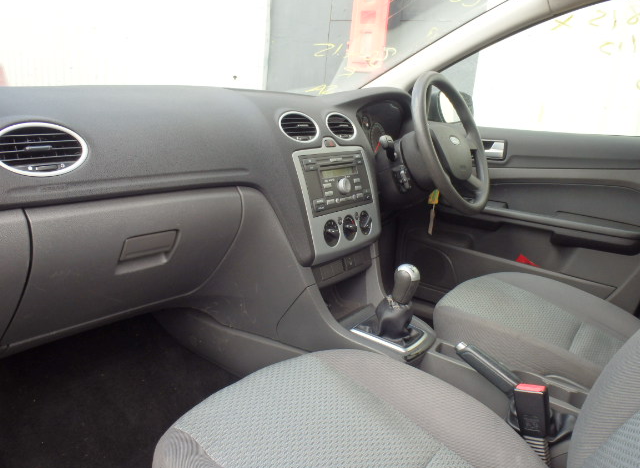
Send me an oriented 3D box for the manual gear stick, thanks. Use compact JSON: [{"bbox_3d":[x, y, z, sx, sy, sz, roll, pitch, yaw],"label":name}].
[{"bbox_3d":[0.144,0.122,0.939,0.066,0.134,0.062,15,18,32],"label":"manual gear stick"}]

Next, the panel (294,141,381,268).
[{"bbox_3d":[0.030,-0.070,0.974,0.036,0.220,0.228,-9,4,36],"label":"panel"}]

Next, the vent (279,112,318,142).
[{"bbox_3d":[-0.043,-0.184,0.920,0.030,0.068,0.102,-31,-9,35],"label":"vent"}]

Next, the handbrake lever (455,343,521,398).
[{"bbox_3d":[0.281,0.224,0.840,0.142,0.035,0.032,36,28,24],"label":"handbrake lever"}]

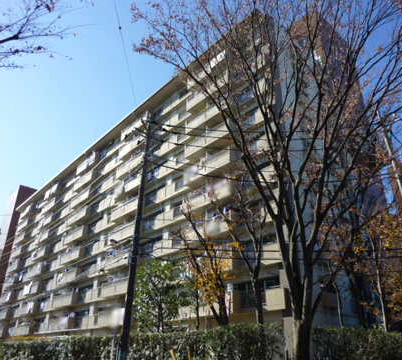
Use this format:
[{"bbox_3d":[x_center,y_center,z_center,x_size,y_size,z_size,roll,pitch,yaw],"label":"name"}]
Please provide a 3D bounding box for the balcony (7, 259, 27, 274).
[{"bbox_3d":[-33.462,15.941,62.799,1.150,1.370,5.130,22,-34,-37],"label":"balcony"}]

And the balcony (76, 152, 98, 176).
[{"bbox_3d":[-16.035,-2.009,50.136,1.200,1.304,5.346,22,-34,-37],"label":"balcony"}]

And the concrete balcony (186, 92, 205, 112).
[{"bbox_3d":[-0.041,-7.493,33.316,1.255,1.292,2.750,22,-34,-37],"label":"concrete balcony"}]

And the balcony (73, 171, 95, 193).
[{"bbox_3d":[-15.970,0.331,48.782,1.150,1.330,5.330,22,-34,-37],"label":"balcony"}]

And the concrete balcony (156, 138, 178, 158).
[{"bbox_3d":[-3.355,-3.254,35.872,0.721,1.292,3.177,22,-34,-37],"label":"concrete balcony"}]

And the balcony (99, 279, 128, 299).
[{"bbox_3d":[-7.870,10.599,34.116,1.150,1.370,5.470,22,-34,-37],"label":"balcony"}]

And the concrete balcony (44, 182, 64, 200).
[{"bbox_3d":[-24.702,2.206,59.038,1.255,1.292,5.598,22,-34,-37],"label":"concrete balcony"}]

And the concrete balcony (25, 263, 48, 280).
[{"bbox_3d":[-24.553,13.992,52.650,1.200,1.304,5.346,22,-34,-37],"label":"concrete balcony"}]

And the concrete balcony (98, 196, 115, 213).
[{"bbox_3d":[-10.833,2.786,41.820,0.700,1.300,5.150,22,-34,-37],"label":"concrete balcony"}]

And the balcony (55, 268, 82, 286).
[{"bbox_3d":[-15.959,12.181,42.854,1.150,1.330,5.330,22,-34,-37],"label":"balcony"}]

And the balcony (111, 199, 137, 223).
[{"bbox_3d":[-7.881,3.356,37.743,1.150,1.370,5.470,22,-34,-37],"label":"balcony"}]

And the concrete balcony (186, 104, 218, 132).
[{"bbox_3d":[0.749,-5.472,31.082,1.200,1.304,5.000,22,-34,-37],"label":"concrete balcony"}]

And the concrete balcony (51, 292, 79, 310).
[{"bbox_3d":[-15.956,14.551,41.668,1.150,1.330,5.330,22,-34,-37],"label":"concrete balcony"}]

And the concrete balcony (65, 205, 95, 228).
[{"bbox_3d":[-16.120,5.152,46.896,1.255,1.292,5.550,22,-34,-37],"label":"concrete balcony"}]

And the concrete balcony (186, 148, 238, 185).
[{"bbox_3d":[0.820,-0.925,29.220,1.150,1.370,5.470,22,-34,-37],"label":"concrete balcony"}]

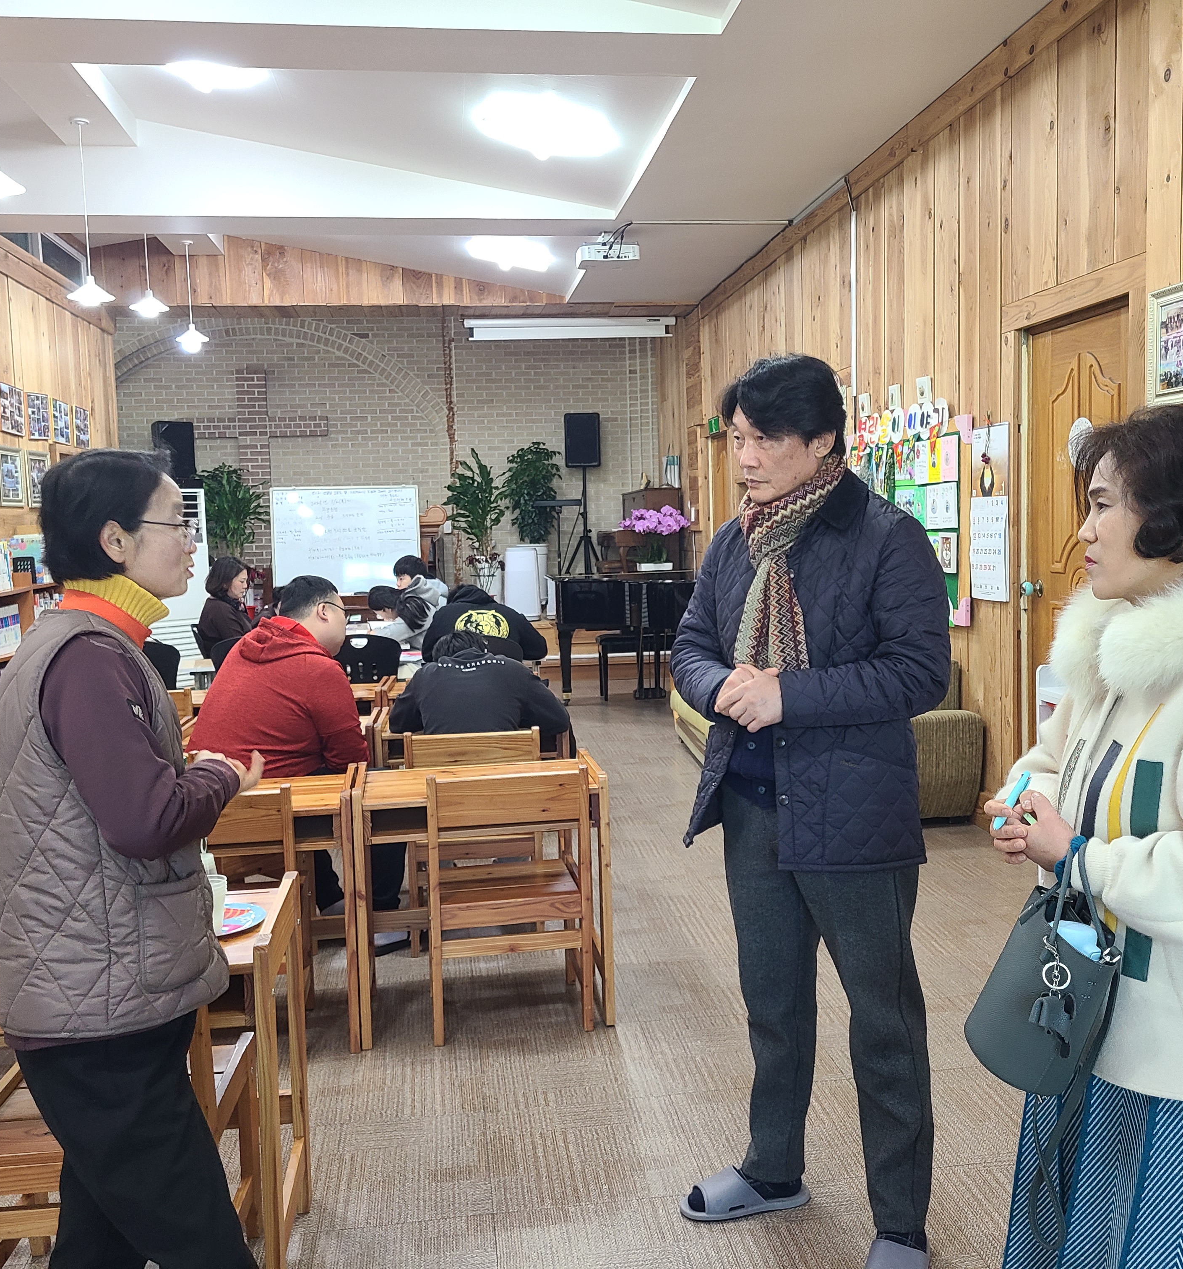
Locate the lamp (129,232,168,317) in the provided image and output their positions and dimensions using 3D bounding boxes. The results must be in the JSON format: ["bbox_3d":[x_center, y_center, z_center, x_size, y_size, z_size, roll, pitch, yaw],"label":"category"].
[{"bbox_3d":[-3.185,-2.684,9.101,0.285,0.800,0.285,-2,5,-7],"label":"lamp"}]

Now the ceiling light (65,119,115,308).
[{"bbox_3d":[-3.012,-2.505,7.559,0.310,1.065,0.310,-2,5,-7],"label":"ceiling light"}]

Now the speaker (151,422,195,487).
[{"bbox_3d":[-3.599,-1.579,10.969,0.325,0.530,0.280,-5,6,-37],"label":"speaker"}]

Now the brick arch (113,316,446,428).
[{"bbox_3d":[-2.903,-2.454,11.941,3.070,1.058,0.120,-2,5,-7],"label":"brick arch"}]

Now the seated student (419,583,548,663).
[{"bbox_3d":[-0.597,0.278,7.231,0.680,1.140,0.750,-2,5,-7],"label":"seated student"}]

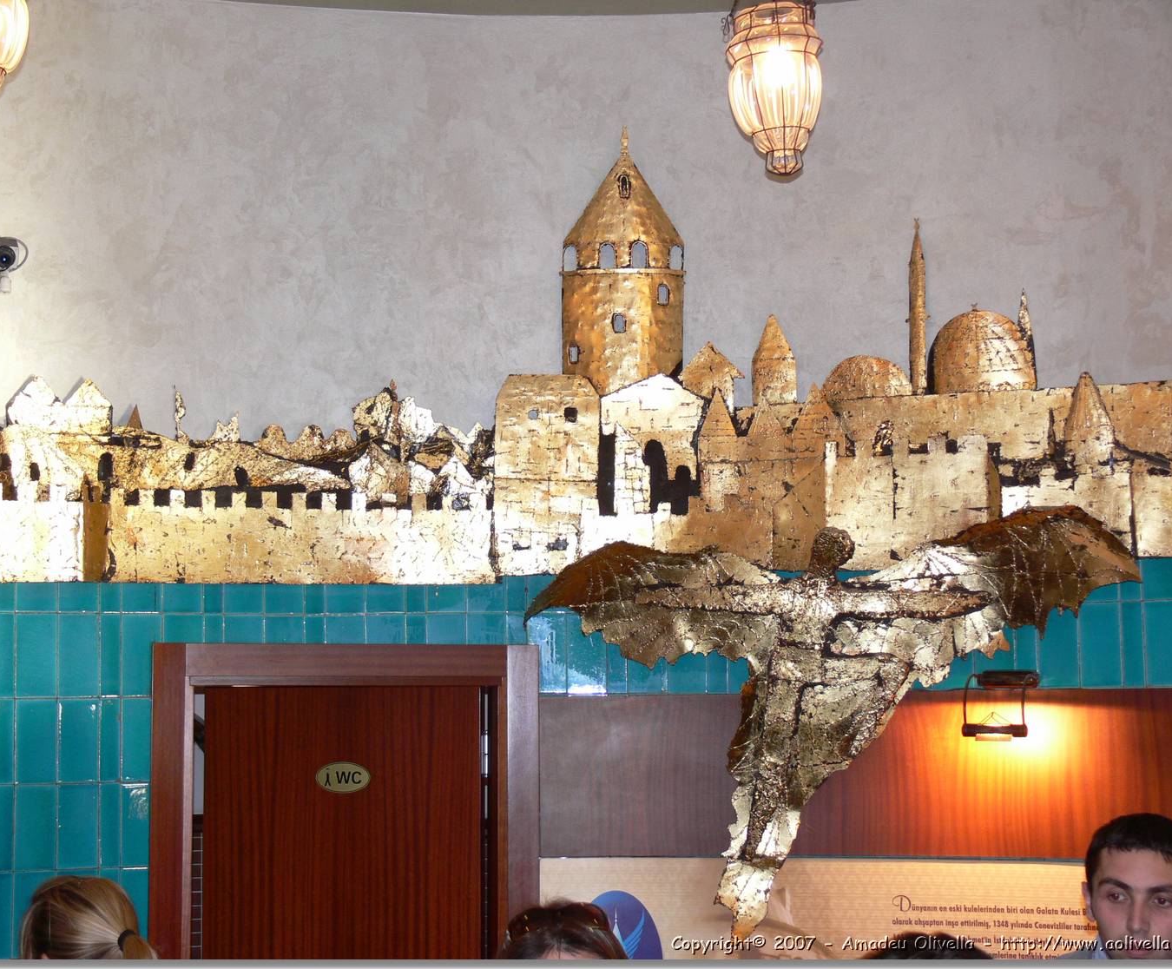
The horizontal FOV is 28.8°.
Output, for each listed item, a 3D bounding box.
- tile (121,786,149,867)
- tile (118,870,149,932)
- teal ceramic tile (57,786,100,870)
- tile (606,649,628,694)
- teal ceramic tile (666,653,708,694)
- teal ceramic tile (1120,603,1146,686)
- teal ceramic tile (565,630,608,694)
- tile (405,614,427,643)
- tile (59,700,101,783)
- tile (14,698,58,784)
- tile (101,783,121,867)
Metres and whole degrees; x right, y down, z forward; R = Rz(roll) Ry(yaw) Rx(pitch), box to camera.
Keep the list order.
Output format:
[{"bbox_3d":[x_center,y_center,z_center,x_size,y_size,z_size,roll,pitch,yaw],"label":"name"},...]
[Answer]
[{"bbox_3d":[-1.083,0.820,5.495,0.067,0.199,0.009,1,-6,-10],"label":"tile"},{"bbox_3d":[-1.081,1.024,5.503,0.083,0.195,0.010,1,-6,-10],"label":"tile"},{"bbox_3d":[-1.215,0.819,5.469,0.095,0.198,0.009,1,-6,-12],"label":"teal ceramic tile"},{"bbox_3d":[0.077,0.414,5.590,0.047,0.194,0.009,-1,-6,5],"label":"tile"},{"bbox_3d":[0.248,0.416,5.576,0.098,0.195,0.010,-1,-6,9],"label":"teal ceramic tile"},{"bbox_3d":[1.274,0.372,5.314,0.050,0.192,0.009,-3,-6,21],"label":"teal ceramic tile"},{"bbox_3d":[0.004,0.418,5.629,0.096,0.200,0.010,-1,-6,4],"label":"teal ceramic tile"},{"bbox_3d":[-0.415,0.355,5.612,0.050,0.072,0.009,0,-6,-1],"label":"tile"},{"bbox_3d":[-1.218,0.617,5.490,0.094,0.199,0.009,1,-6,-12],"label":"tile"},{"bbox_3d":[-1.324,0.619,5.506,0.096,0.200,0.010,1,-6,-13],"label":"tile"},{"bbox_3d":[-1.148,0.822,5.511,0.050,0.200,0.010,1,-6,-11],"label":"tile"}]

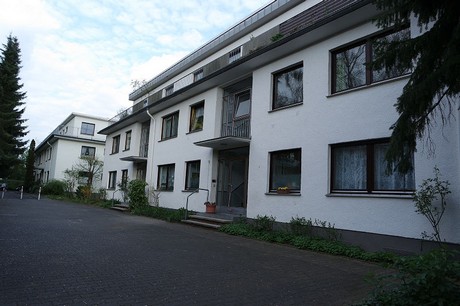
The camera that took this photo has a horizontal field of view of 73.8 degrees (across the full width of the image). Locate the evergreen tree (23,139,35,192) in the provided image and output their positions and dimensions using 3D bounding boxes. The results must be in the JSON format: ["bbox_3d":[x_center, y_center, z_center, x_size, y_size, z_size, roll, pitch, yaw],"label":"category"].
[{"bbox_3d":[-24.829,1.575,38.000,1.100,6.600,1.100,9,-10,-37],"label":"evergreen tree"}]

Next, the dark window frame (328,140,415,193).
[{"bbox_3d":[3.447,0.368,7.658,0.120,1.361,2.139,9,-10,-37],"label":"dark window frame"}]

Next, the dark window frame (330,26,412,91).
[{"bbox_3d":[3.567,-2.370,8.052,0.120,1.351,2.139,9,-10,-37],"label":"dark window frame"}]

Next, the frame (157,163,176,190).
[{"bbox_3d":[-3.390,1.335,16.432,0.120,1.383,2.044,9,-10,-37],"label":"frame"}]

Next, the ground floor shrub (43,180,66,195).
[{"bbox_3d":[-17.164,3.388,30.000,2.050,1.400,1.900,9,-10,-37],"label":"ground floor shrub"}]

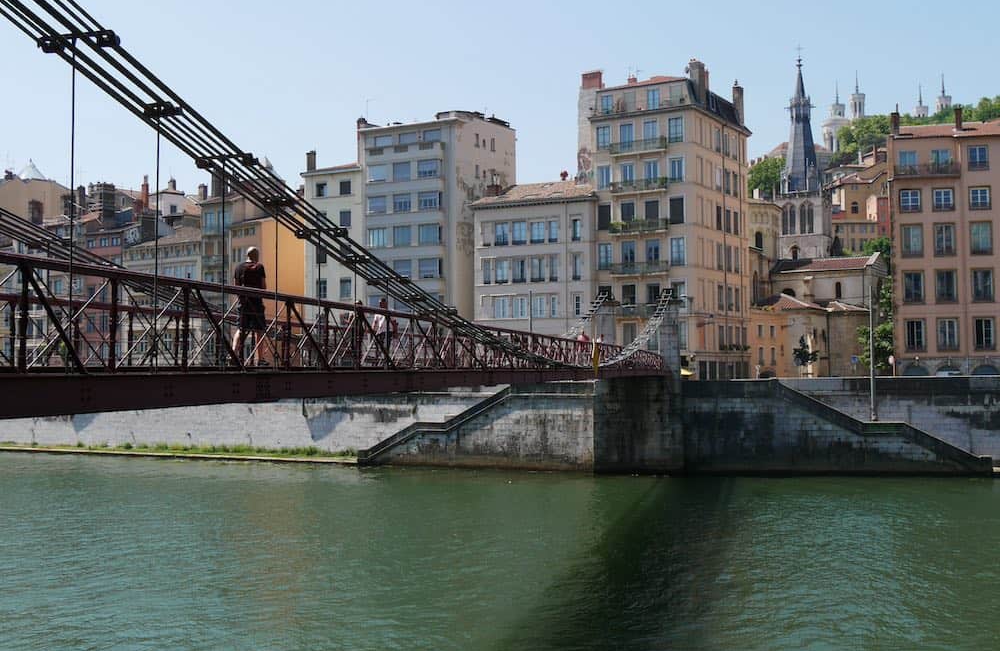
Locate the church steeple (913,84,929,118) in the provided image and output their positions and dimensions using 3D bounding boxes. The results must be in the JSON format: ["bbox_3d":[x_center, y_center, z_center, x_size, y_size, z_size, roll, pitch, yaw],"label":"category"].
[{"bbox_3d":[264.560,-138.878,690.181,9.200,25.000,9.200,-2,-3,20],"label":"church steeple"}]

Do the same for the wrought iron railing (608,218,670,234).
[{"bbox_3d":[12.402,-8.806,97.991,5.150,1.150,0.800,-2,-3,27],"label":"wrought iron railing"}]

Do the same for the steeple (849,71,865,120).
[{"bbox_3d":[215.565,-138.879,663.179,9.200,29.500,9.200,-2,-3,20],"label":"steeple"}]

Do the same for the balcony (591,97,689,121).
[{"bbox_3d":[12.589,-19.398,98.406,9.200,1.100,0.900,-2,-3,27],"label":"balcony"}]

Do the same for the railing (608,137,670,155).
[{"bbox_3d":[12.443,-15.997,98.316,5.150,1.100,0.800,-2,-3,27],"label":"railing"}]

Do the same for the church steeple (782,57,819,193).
[{"bbox_3d":[38.108,-25.490,139.281,4.400,17.200,4.400,-2,-3,20],"label":"church steeple"}]

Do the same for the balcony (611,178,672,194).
[{"bbox_3d":[12.422,-12.422,98.155,5.150,1.150,0.800,-2,-3,27],"label":"balcony"}]

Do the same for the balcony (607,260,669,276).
[{"bbox_3d":[12.380,-5.059,97.821,5.200,1.150,0.800,-2,-3,27],"label":"balcony"}]

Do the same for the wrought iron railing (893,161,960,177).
[{"bbox_3d":[37.071,-13.484,95.240,5.400,1.100,0.800,-1,-3,9],"label":"wrought iron railing"}]

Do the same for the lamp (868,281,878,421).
[{"bbox_3d":[27.300,1.832,80.494,0.400,10.300,0.400,-1,-3,9],"label":"lamp"}]

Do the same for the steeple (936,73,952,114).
[{"bbox_3d":[270.512,-139.364,668.399,9.200,27.000,9.200,-2,-3,20],"label":"steeple"}]

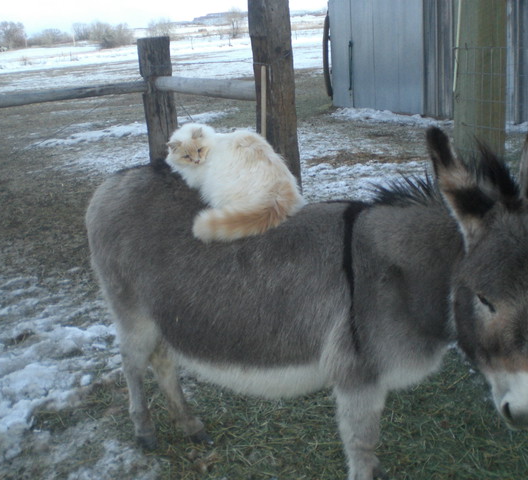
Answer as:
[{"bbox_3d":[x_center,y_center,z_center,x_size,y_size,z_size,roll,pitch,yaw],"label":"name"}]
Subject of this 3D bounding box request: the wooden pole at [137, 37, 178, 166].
[{"bbox_3d":[-0.559,-0.497,4.085,0.180,1.320,0.180,-9,17,-14],"label":"wooden pole"}]

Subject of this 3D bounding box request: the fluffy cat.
[{"bbox_3d":[-0.088,-0.171,2.020,0.380,0.290,0.240,6,20,31],"label":"fluffy cat"}]

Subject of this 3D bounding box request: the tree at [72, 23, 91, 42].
[{"bbox_3d":[-36.365,-41.346,140.000,3.600,4.000,3.400,-3,17,0],"label":"tree"}]

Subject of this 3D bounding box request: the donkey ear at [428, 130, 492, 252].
[{"bbox_3d":[0.453,-0.119,1.620,0.105,0.280,0.075,-11,8,30],"label":"donkey ear"}]

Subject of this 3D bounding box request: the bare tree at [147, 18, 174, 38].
[{"bbox_3d":[-18.414,-37.272,125.000,4.800,4.200,4.500,-3,17,0],"label":"bare tree"}]

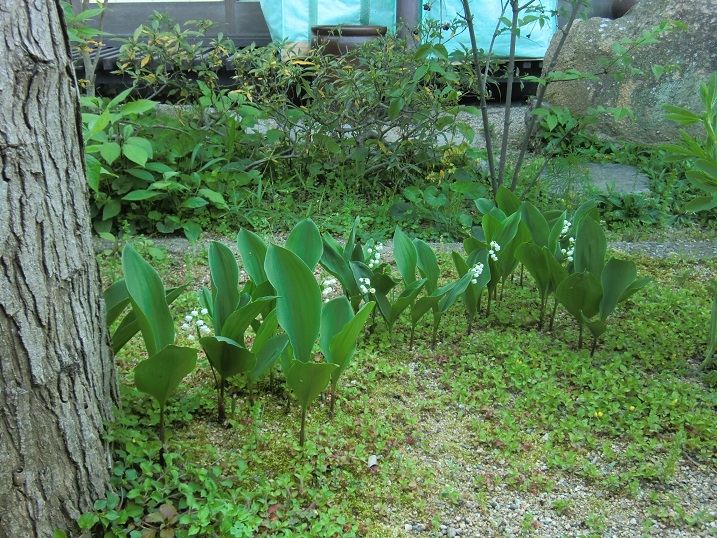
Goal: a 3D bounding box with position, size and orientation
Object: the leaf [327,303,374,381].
[{"bbox_3d":[-0.006,0.093,0.935,0.040,0.117,0.030,24,10,-5],"label":"leaf"}]

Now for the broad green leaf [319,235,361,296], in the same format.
[{"bbox_3d":[-0.029,-0.001,1.308,0.035,0.131,0.028,-33,14,-20],"label":"broad green leaf"}]

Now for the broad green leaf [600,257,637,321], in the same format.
[{"bbox_3d":[0.389,0.032,1.140,0.050,0.107,0.030,18,-11,9],"label":"broad green leaf"}]

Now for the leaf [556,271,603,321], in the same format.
[{"bbox_3d":[0.363,0.045,1.226,0.076,0.113,0.035,0,42,17],"label":"leaf"}]

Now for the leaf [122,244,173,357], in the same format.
[{"bbox_3d":[-0.241,0.038,0.848,0.048,0.139,0.030,-15,2,-8],"label":"leaf"}]

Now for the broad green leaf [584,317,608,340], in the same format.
[{"bbox_3d":[0.361,0.088,1.133,0.038,0.045,0.028,-8,19,0],"label":"broad green leaf"}]

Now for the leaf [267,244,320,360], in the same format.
[{"bbox_3d":[-0.083,0.045,0.880,0.058,0.158,0.030,-13,0,3],"label":"leaf"}]

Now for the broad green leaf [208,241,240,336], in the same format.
[{"bbox_3d":[-0.172,0.028,0.930,0.038,0.128,0.025,-4,5,-7],"label":"broad green leaf"}]

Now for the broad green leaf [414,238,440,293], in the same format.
[{"bbox_3d":[0.117,-0.001,1.246,0.033,0.109,0.022,-18,8,-11],"label":"broad green leaf"}]

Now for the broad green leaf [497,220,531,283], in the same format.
[{"bbox_3d":[0.278,-0.029,1.347,0.046,0.121,0.030,15,7,-6],"label":"broad green leaf"}]

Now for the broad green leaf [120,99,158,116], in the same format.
[{"bbox_3d":[-0.558,-0.411,1.900,0.100,0.034,0.035,-21,0,0],"label":"broad green leaf"}]

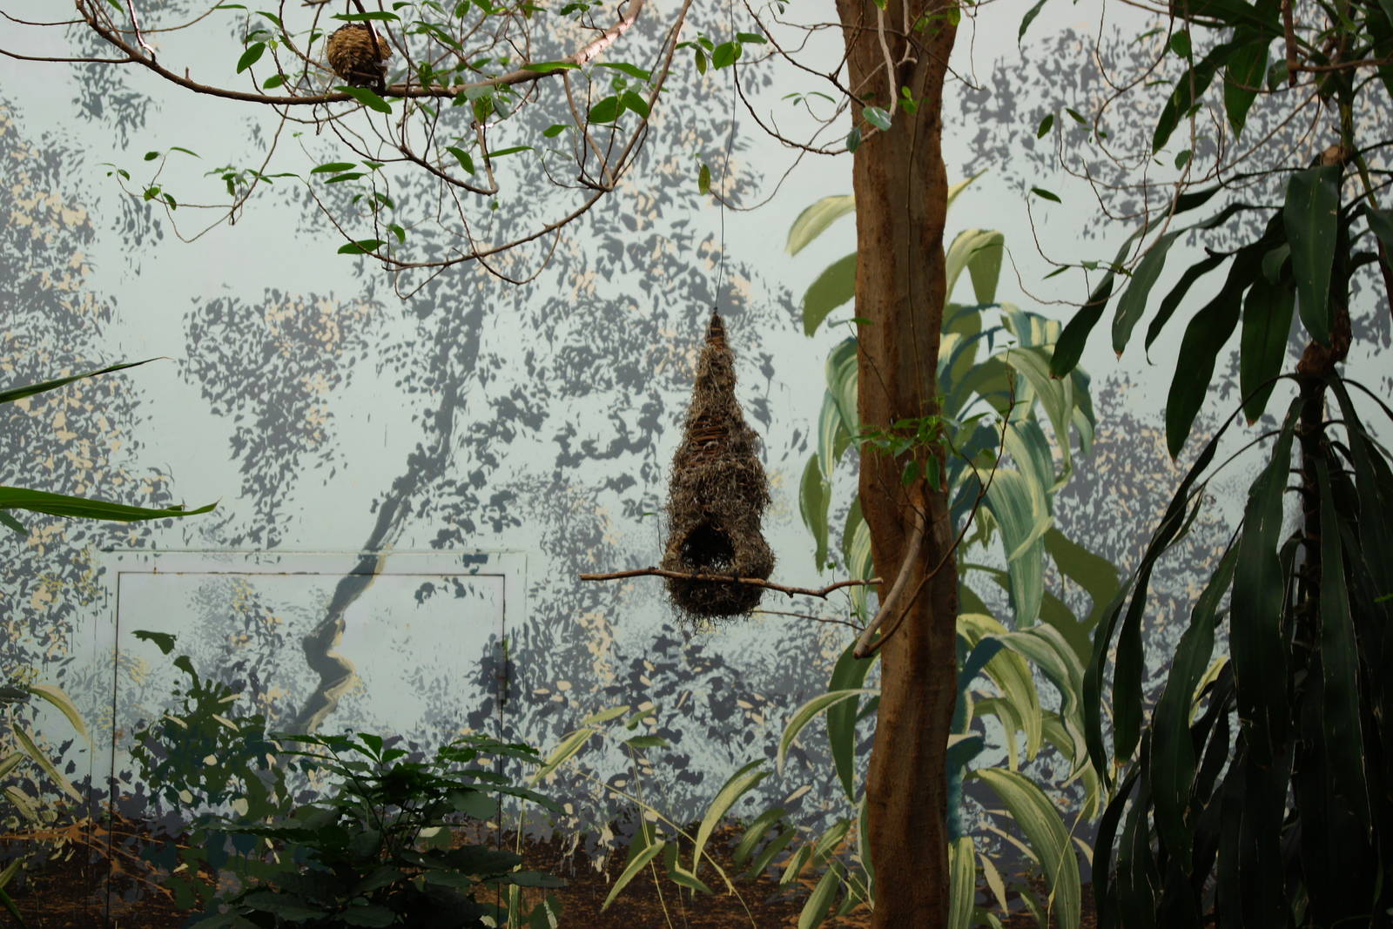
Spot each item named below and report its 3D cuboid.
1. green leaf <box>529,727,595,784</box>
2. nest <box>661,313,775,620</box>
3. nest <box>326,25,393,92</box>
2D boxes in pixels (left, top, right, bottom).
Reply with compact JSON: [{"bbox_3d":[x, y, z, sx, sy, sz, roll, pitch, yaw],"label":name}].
[{"bbox_3d":[-0.316,0.684,7.450,0.197,0.043,0.030,-41,-5,-5],"label":"green leaf"},{"bbox_3d":[0.036,0.003,5.300,0.187,0.512,0.185,1,-7,0],"label":"nest"},{"bbox_3d":[-0.552,-0.667,5.200,0.107,0.107,0.107,1,-7,-3],"label":"nest"}]

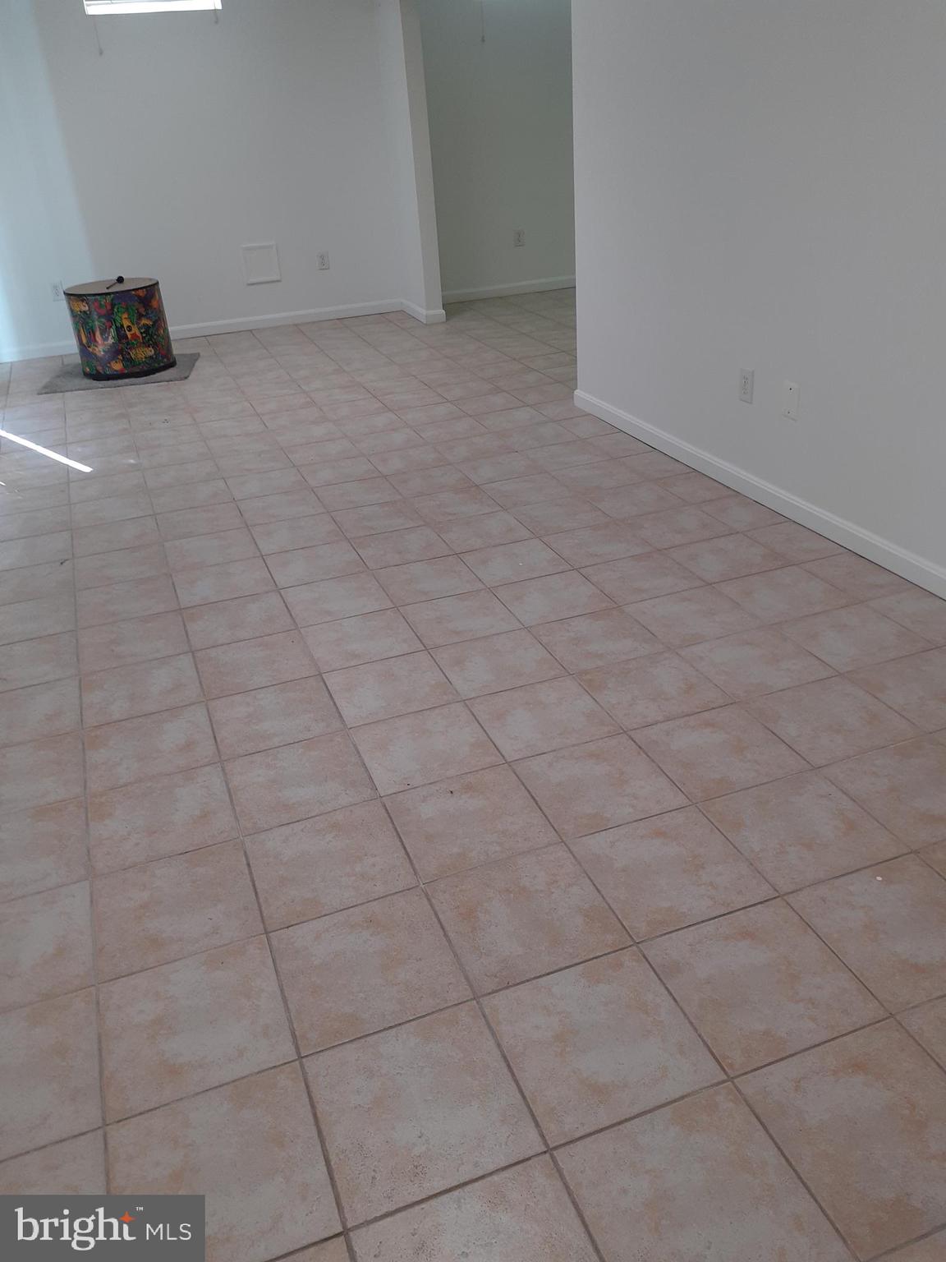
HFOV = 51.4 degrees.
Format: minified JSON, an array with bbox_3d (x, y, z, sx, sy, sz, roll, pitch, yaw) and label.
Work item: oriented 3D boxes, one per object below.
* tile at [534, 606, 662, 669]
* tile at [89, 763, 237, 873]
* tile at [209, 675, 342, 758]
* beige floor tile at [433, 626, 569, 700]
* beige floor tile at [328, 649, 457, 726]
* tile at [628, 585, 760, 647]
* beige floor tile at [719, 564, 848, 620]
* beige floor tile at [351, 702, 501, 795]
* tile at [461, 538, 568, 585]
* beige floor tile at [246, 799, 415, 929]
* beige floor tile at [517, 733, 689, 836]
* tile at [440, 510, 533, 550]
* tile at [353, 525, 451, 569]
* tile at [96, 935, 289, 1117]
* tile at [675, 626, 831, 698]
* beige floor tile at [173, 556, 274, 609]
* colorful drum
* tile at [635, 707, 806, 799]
[{"bbox_3d":[0.356,0.024,2.795,0.305,0.012,0.302,-13,30,-17],"label":"tile"},{"bbox_3d":[-0.702,0.419,2.222,0.308,0.010,0.305,-13,29,-17],"label":"tile"},{"bbox_3d":[-0.505,0.220,2.509,0.302,0.010,0.297,-13,29,-17],"label":"tile"},{"bbox_3d":[0.064,0.090,2.747,0.308,0.010,0.305,-13,29,-17],"label":"beige floor tile"},{"bbox_3d":[-0.221,0.155,2.617,0.305,0.012,0.302,-13,30,-17],"label":"beige floor tile"},{"bbox_3d":[0.647,-0.042,2.898,0.305,0.010,0.294,-13,30,-17],"label":"tile"},{"bbox_3d":[0.933,-0.107,2.974,0.305,0.012,0.302,-13,30,-17],"label":"beige floor tile"},{"bbox_3d":[-0.115,0.282,2.356,0.303,0.010,0.303,-13,29,-16],"label":"beige floor tile"},{"bbox_3d":[0.138,-0.237,3.349,0.308,0.010,0.305,-13,29,-17],"label":"tile"},{"bbox_3d":[-0.296,0.478,2.028,0.305,0.012,0.302,-13,30,-17],"label":"beige floor tile"},{"bbox_3d":[0.281,0.350,2.234,0.308,0.010,0.305,-13,29,-17],"label":"beige floor tile"},{"bbox_3d":[0.030,-0.367,3.606,0.308,0.010,0.305,-13,29,-17],"label":"tile"},{"bbox_3d":[-0.248,-0.290,3.433,0.302,0.010,0.297,-13,29,-17],"label":"tile"},{"bbox_3d":[-0.485,0.679,1.709,0.308,0.010,0.305,-13,29,-17],"label":"tile"},{"bbox_3d":[0.747,0.088,2.615,0.302,0.010,0.297,-13,29,-17],"label":"tile"},{"bbox_3d":[-0.834,-0.163,3.281,0.303,0.010,0.303,-13,29,-16],"label":"beige floor tile"},{"bbox_3d":[-2.162,-1.867,6.043,0.560,0.510,0.560,-13,29,-17],"label":"colorful drum"},{"bbox_3d":[0.571,0.282,2.310,0.305,0.010,0.294,-13,30,-17],"label":"tile"}]

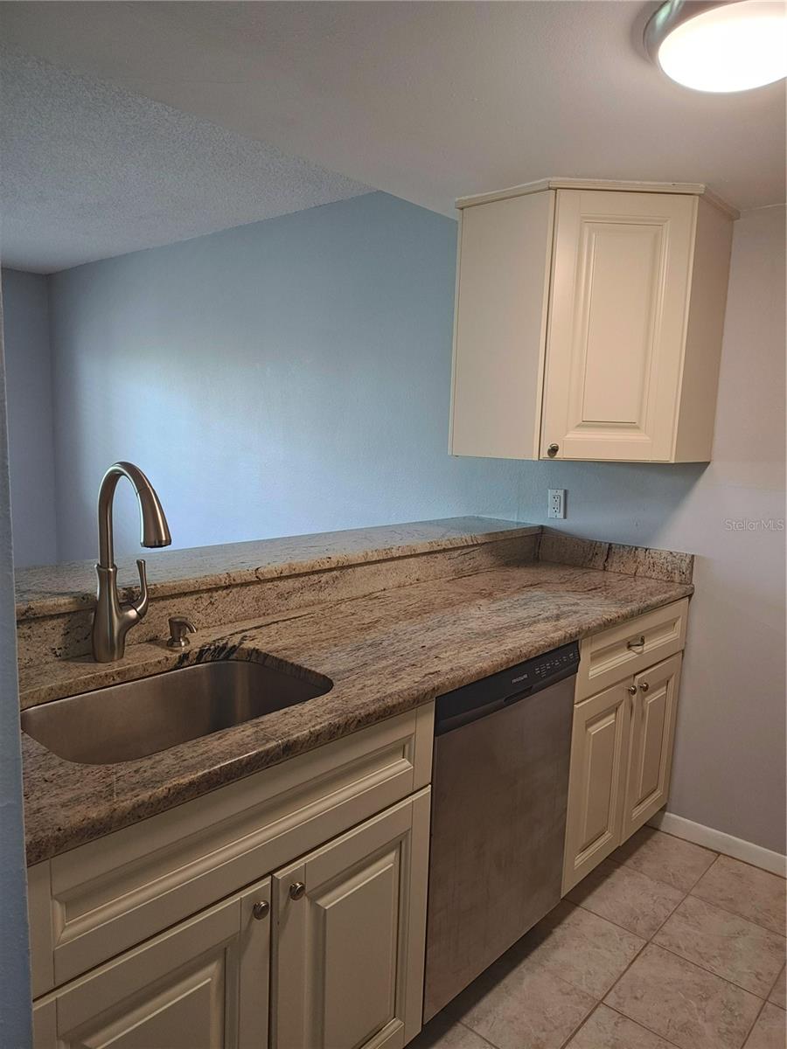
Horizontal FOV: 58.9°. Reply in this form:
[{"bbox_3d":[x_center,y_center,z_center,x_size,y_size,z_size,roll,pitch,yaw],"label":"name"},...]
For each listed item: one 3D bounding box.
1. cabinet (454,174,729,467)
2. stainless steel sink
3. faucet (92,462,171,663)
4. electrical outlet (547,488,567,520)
[{"bbox_3d":[0.635,-0.634,2.400,0.860,0.800,0.650,2,8,-2],"label":"cabinet"},{"bbox_3d":[-0.406,0.432,1.327,0.395,0.205,0.575,9,10,42],"label":"stainless steel sink"},{"bbox_3d":[-0.510,0.084,1.427,0.275,0.420,0.122,9,10,42],"label":"faucet"},{"bbox_3d":[0.646,-0.080,2.759,0.071,0.116,0.010,9,10,42],"label":"electrical outlet"}]

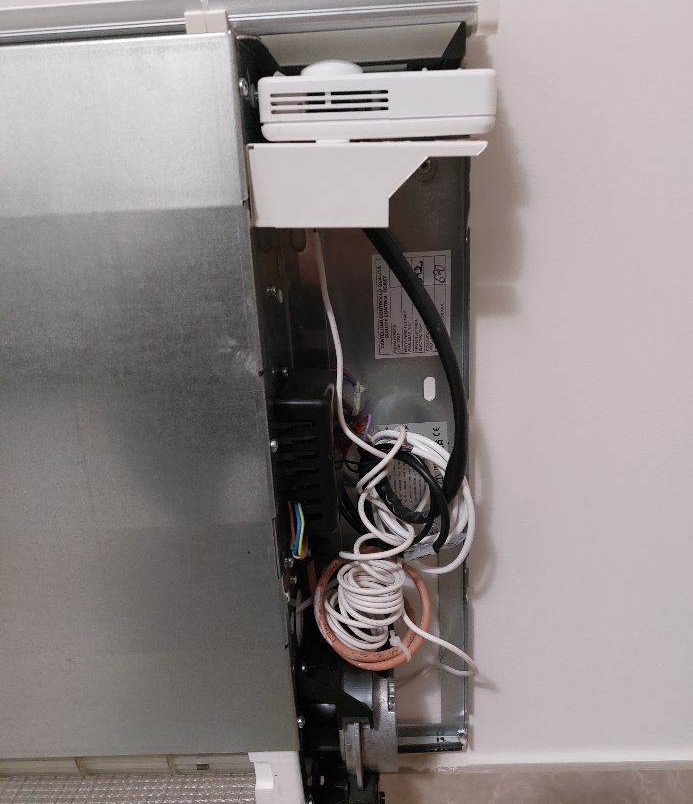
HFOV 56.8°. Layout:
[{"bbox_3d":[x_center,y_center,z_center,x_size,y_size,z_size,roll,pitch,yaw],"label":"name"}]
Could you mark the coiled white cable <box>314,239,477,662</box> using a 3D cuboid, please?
[{"bbox_3d":[0.042,0.072,0.484,0.122,0.394,0.095,-2,18,2],"label":"coiled white cable"}]

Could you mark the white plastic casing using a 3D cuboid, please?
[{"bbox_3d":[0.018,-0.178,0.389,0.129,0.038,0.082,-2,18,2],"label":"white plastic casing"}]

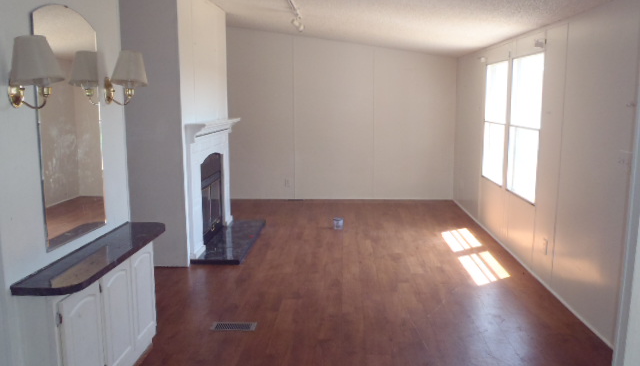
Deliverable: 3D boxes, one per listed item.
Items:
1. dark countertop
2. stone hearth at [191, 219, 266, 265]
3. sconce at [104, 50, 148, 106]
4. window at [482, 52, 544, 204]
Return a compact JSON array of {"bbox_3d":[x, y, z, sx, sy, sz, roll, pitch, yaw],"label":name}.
[{"bbox_3d":[-1.173,0.377,2.839,0.279,0.036,1.209,0,9,3],"label":"dark countertop"},{"bbox_3d":[-0.952,0.626,5.725,0.465,0.046,1.621,0,9,3],"label":"stone hearth"},{"bbox_3d":[-1.172,-0.637,3.158,0.246,0.326,0.232,0,9,3],"label":"sconce"},{"bbox_3d":[1.946,-0.592,5.345,0.065,1.327,1.814,0,9,3],"label":"window"}]

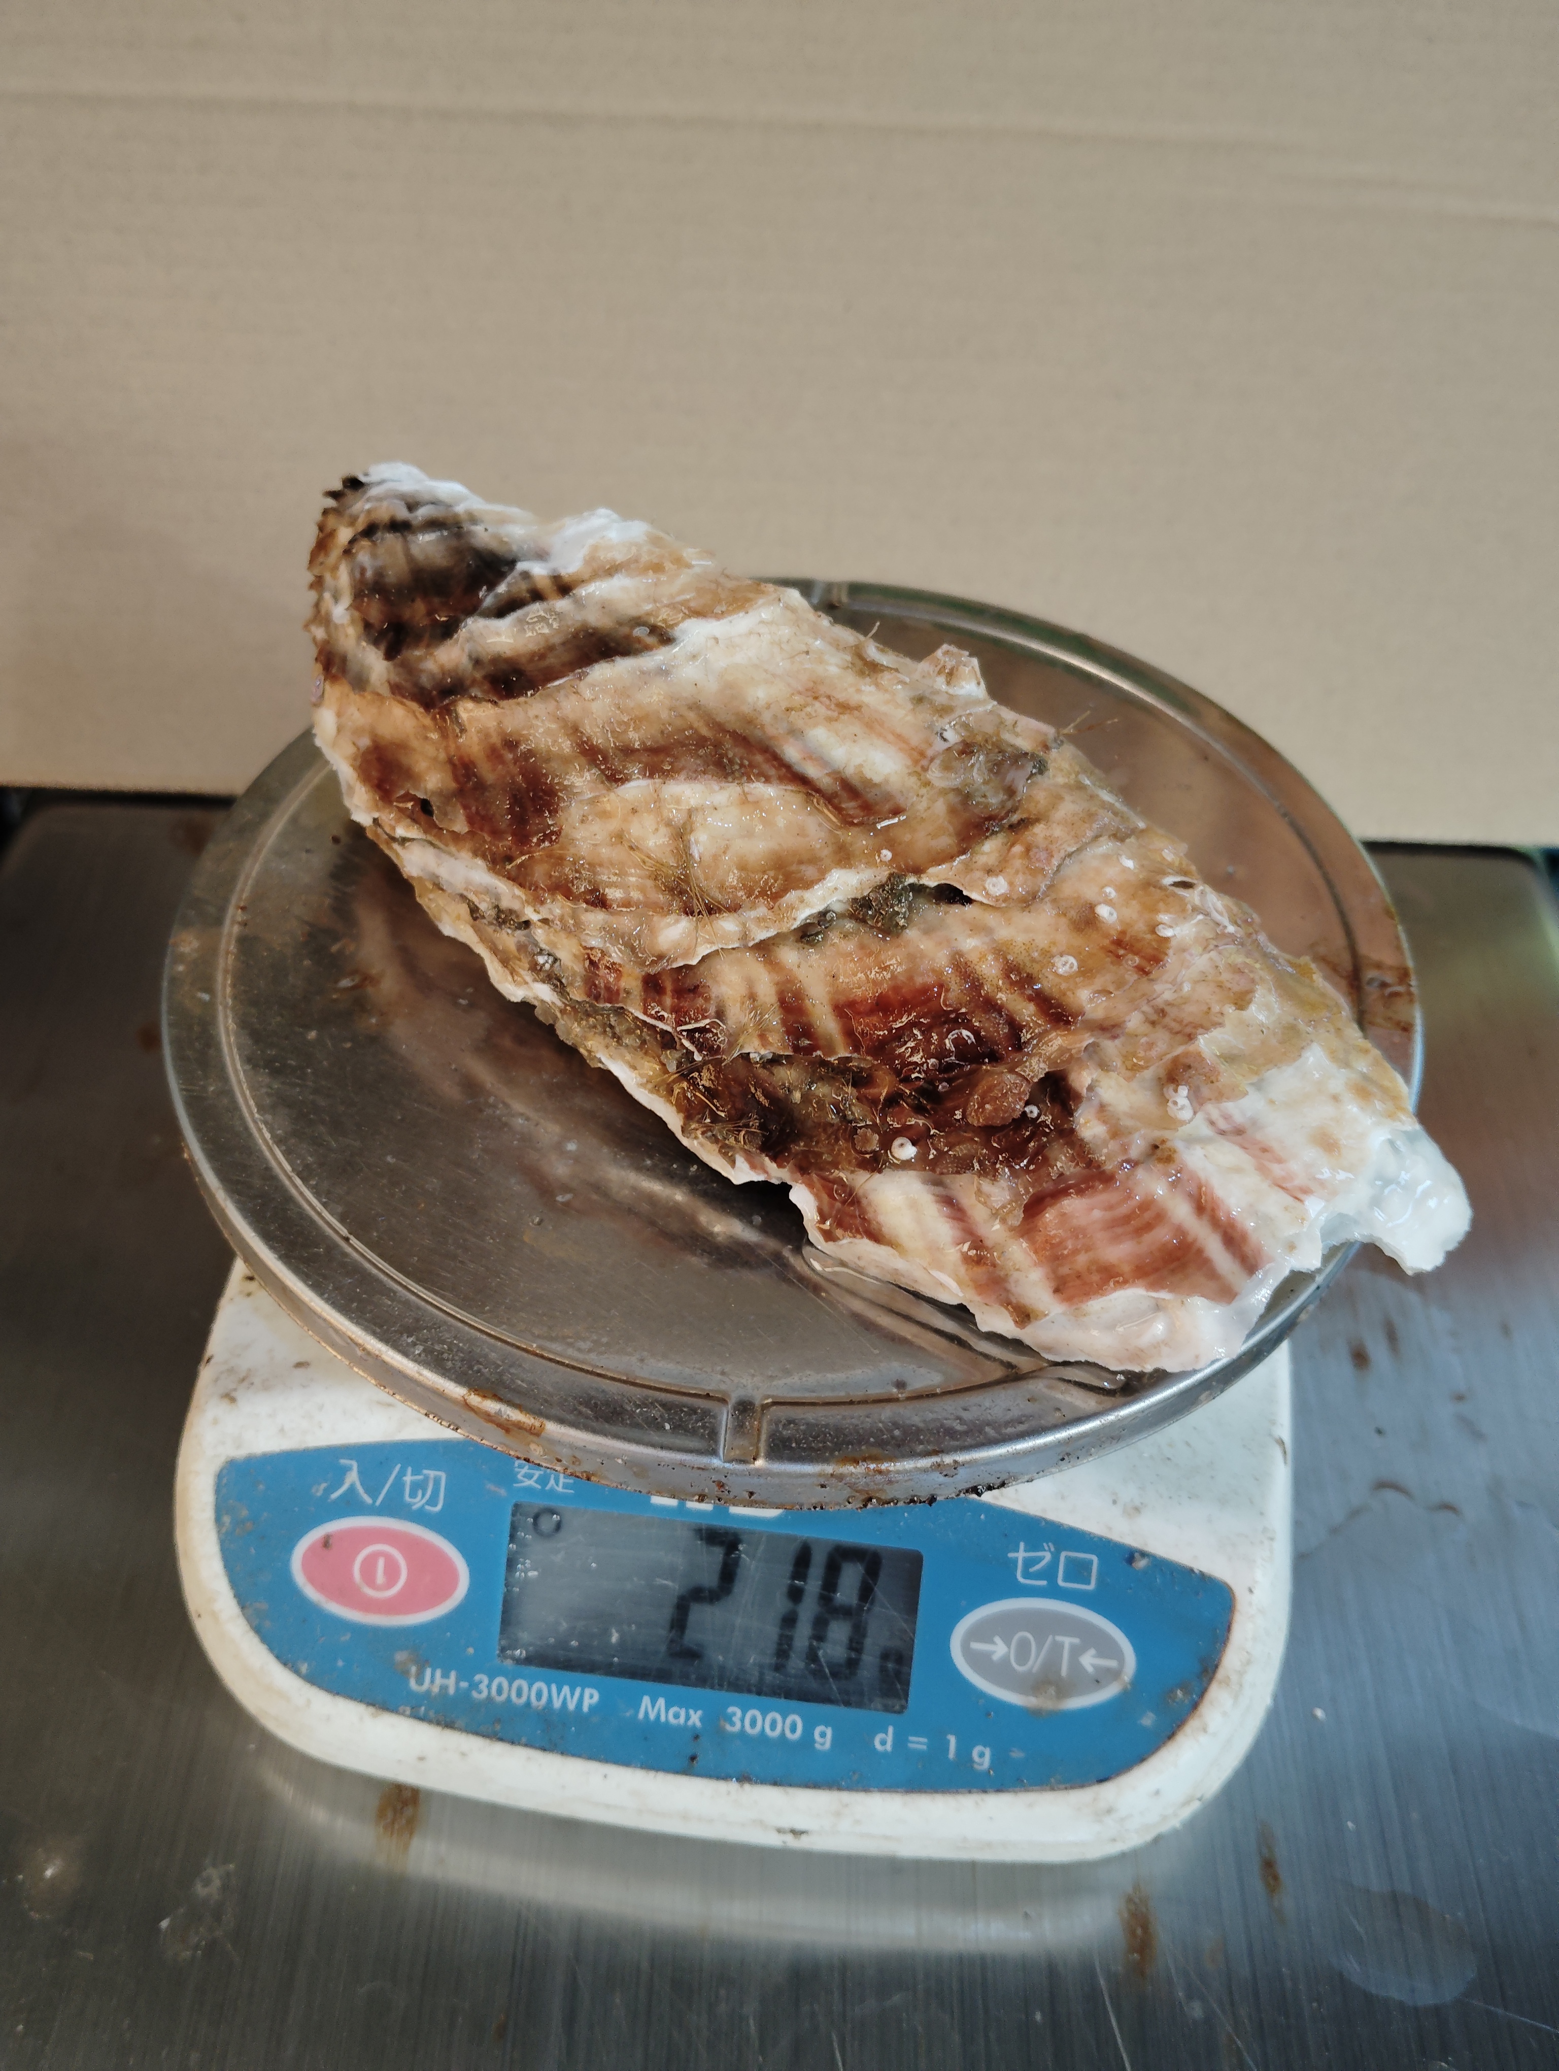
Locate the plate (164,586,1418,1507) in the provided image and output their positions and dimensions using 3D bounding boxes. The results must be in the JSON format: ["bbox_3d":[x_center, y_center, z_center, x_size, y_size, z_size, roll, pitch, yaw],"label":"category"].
[{"bbox_3d":[0.002,-0.014,0.242,0.169,0.009,0.169,1,47,-1],"label":"plate"}]

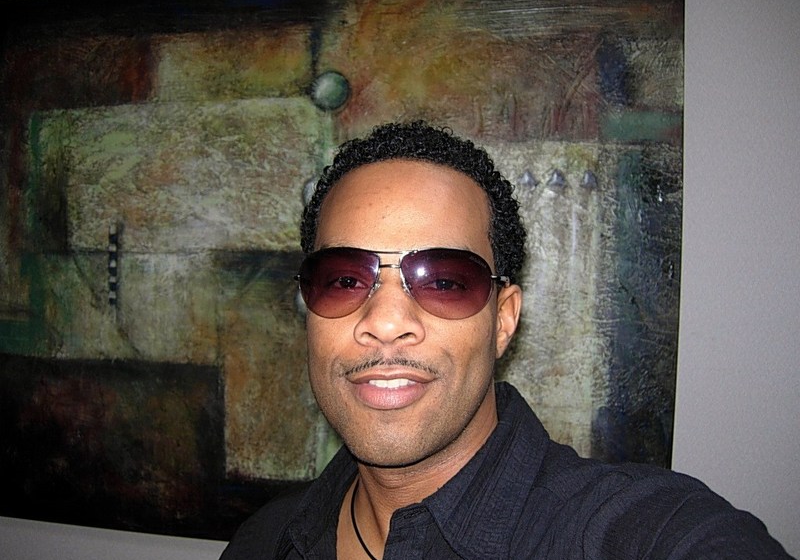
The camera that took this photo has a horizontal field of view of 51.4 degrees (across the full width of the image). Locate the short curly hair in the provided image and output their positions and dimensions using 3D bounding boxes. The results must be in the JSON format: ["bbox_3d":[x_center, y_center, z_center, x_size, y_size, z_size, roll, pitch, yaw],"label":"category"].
[{"bbox_3d":[0.015,-0.039,0.666,0.174,0.172,0.190,1,-3,9],"label":"short curly hair"}]

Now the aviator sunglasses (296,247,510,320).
[{"bbox_3d":[0.005,0.005,0.607,0.138,0.052,0.140,1,-3,9],"label":"aviator sunglasses"}]

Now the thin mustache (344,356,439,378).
[{"bbox_3d":[-0.006,0.058,0.549,0.064,0.014,0.021,1,-3,9],"label":"thin mustache"}]

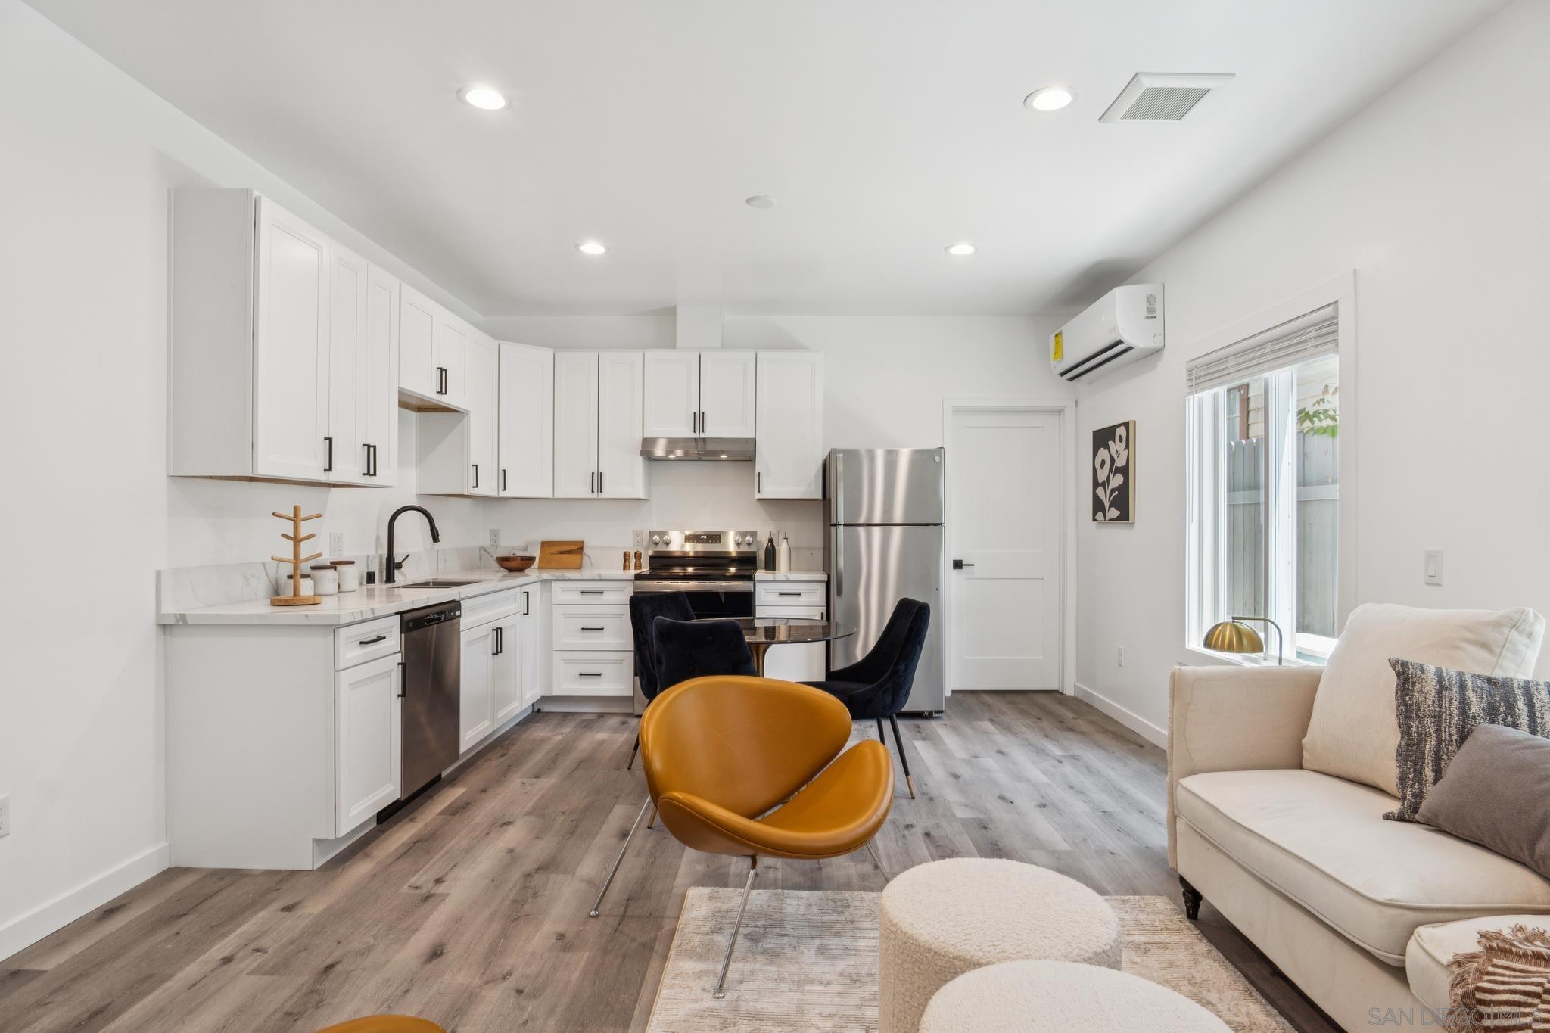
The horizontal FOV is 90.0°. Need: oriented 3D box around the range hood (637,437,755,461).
[{"bbox_3d":[-0.510,-0.477,5.454,0.772,0.134,0.480,0,0,1],"label":"range hood"}]

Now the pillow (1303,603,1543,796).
[{"bbox_3d":[1.812,0.521,2.194,0.180,0.550,0.500,20,-7,-20],"label":"pillow"}]

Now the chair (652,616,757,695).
[{"bbox_3d":[-0.219,0.843,3.322,0.500,0.870,0.610,0,-1,19],"label":"chair"}]

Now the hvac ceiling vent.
[{"bbox_3d":[1.355,-1.446,2.708,0.320,0.022,0.320,0,0,1],"label":"hvac ceiling vent"}]

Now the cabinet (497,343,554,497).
[{"bbox_3d":[-1.652,-0.631,5.160,0.392,1.001,0.030,1,-1,-44],"label":"cabinet"}]

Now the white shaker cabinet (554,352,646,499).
[{"bbox_3d":[-1.198,-0.627,5.458,0.613,1.011,0.326,0,0,1],"label":"white shaker cabinet"}]

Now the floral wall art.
[{"bbox_3d":[2.127,-0.264,4.863,0.040,0.610,0.553,0,0,1],"label":"floral wall art"}]

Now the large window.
[{"bbox_3d":[2.165,-0.063,3.460,0.120,1.488,1.123,0,0,1],"label":"large window"}]

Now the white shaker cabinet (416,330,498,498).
[{"bbox_3d":[-1.962,-0.634,4.812,0.326,1.011,0.422,0,0,1],"label":"white shaker cabinet"}]

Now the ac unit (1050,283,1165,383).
[{"bbox_3d":[2.044,-1.103,4.851,0.268,0.362,1.085,0,0,1],"label":"ac unit"}]

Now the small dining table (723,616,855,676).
[{"bbox_3d":[-0.070,0.887,3.514,0.849,0.750,0.849,0,0,1],"label":"small dining table"}]

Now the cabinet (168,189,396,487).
[{"bbox_3d":[-1.983,-0.647,3.247,0.326,1.011,1.003,0,0,1],"label":"cabinet"}]

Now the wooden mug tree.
[{"bbox_3d":[-1.894,0.149,3.073,0.183,0.384,0.183,0,0,1],"label":"wooden mug tree"}]

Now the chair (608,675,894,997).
[{"bbox_3d":[-0.046,0.904,2.461,0.840,0.735,0.740,1,-1,-40],"label":"chair"}]

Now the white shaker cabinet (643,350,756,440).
[{"bbox_3d":[-0.509,-0.829,5.450,0.764,0.603,0.326,0,0,1],"label":"white shaker cabinet"}]

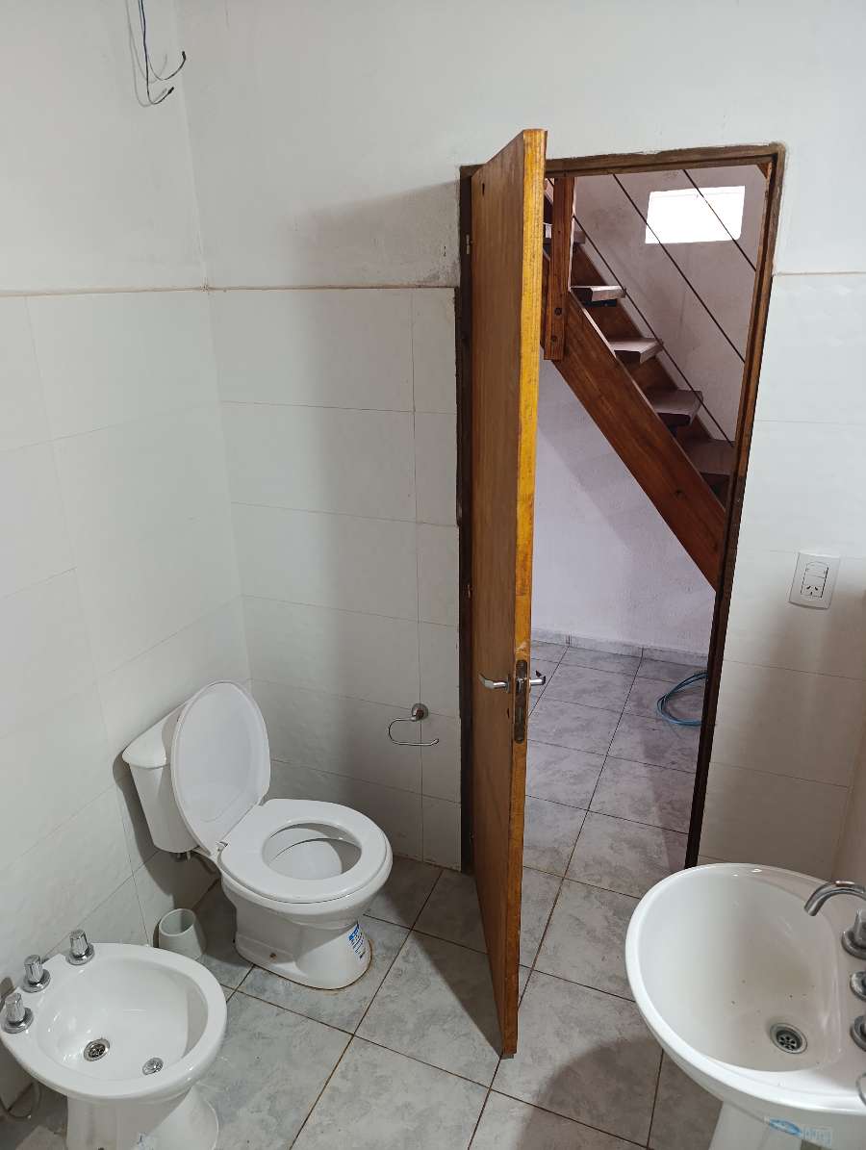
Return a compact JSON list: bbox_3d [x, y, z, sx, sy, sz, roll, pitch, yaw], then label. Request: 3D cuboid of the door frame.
[{"bbox_3d":[0.416,0.029,2.034,0.697,2.012,0.100,7,21,20],"label":"door frame"}]

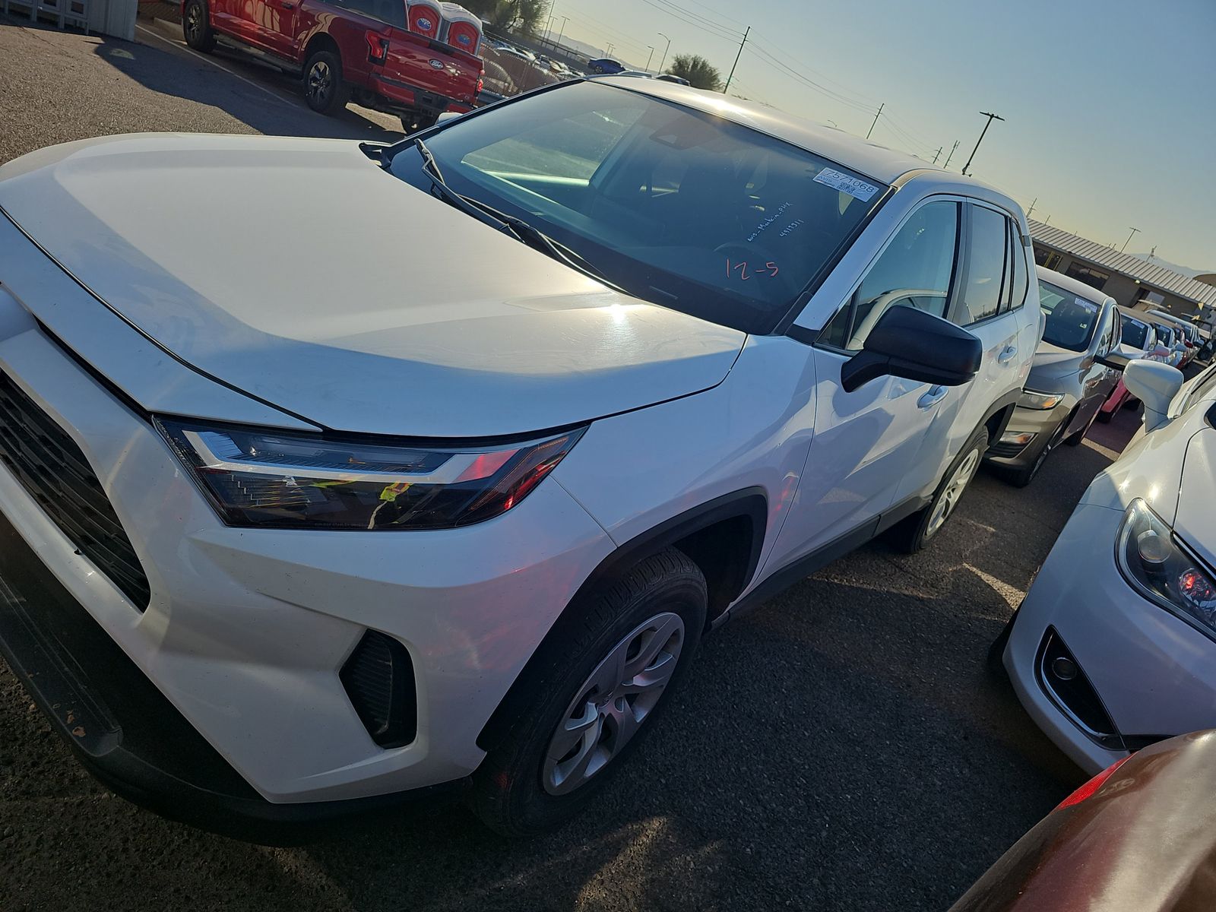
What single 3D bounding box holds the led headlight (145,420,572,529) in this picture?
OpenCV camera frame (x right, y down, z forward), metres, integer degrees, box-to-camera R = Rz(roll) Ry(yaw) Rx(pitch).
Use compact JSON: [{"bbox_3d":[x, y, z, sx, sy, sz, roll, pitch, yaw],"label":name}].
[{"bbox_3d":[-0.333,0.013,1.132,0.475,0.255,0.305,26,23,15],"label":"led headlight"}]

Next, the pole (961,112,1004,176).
[{"bbox_3d":[33.921,-27.228,76.581,2.200,10.073,0.350,26,24,14],"label":"pole"}]

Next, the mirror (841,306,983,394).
[{"bbox_3d":[0.719,-0.231,1.895,0.235,0.215,0.230,33,26,29],"label":"mirror"}]

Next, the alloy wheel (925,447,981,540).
[{"bbox_3d":[1.580,0.128,3.898,0.190,0.464,0.464,33,26,29],"label":"alloy wheel"}]

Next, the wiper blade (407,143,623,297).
[{"bbox_3d":[-0.284,-0.661,2.135,0.150,0.100,1.060,-5,37,-45],"label":"wiper blade"}]

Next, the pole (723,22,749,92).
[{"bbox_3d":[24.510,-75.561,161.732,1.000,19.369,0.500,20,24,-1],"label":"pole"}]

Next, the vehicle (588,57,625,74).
[{"bbox_3d":[0.455,-34.491,72.189,4.500,1.460,1.800,19,24,-3],"label":"vehicle"}]

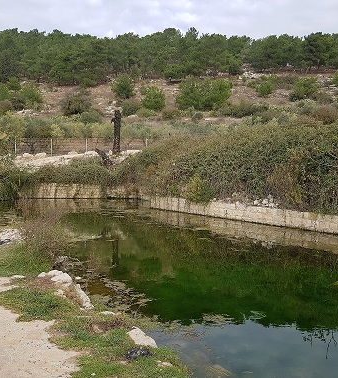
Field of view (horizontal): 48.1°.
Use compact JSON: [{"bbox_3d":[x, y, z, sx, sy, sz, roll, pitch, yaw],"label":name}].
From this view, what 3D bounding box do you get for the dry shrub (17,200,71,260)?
[{"bbox_3d":[-2.307,0.701,7.000,0.933,1.051,0.900,-1,4,-18],"label":"dry shrub"}]

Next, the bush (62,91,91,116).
[{"bbox_3d":[-12.926,-11.871,53.000,4.074,3.567,3.700,-1,4,-14],"label":"bush"}]

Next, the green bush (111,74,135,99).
[{"bbox_3d":[-7.921,-17.785,66.000,4.058,4.100,3.700,0,3,-7],"label":"green bush"}]

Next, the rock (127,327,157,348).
[{"bbox_3d":[-0.254,1.415,3.620,0.270,0.120,0.160,3,5,41],"label":"rock"}]

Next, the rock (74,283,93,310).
[{"bbox_3d":[-1.032,1.284,4.550,0.150,0.190,0.420,-2,4,-24],"label":"rock"}]

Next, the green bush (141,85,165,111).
[{"bbox_3d":[-2.328,-13.706,57.000,3.505,3.836,3.200,0,3,-2],"label":"green bush"}]

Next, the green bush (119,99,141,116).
[{"bbox_3d":[-5.384,-11.364,53.000,2.987,2.469,2.800,0,3,-6],"label":"green bush"}]

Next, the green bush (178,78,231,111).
[{"bbox_3d":[5.247,-14.292,58.000,8.322,4.804,6.000,0,3,5],"label":"green bush"}]

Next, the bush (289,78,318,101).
[{"bbox_3d":[22.704,-16.717,64.000,4.591,3.645,4.000,1,4,20],"label":"bush"}]

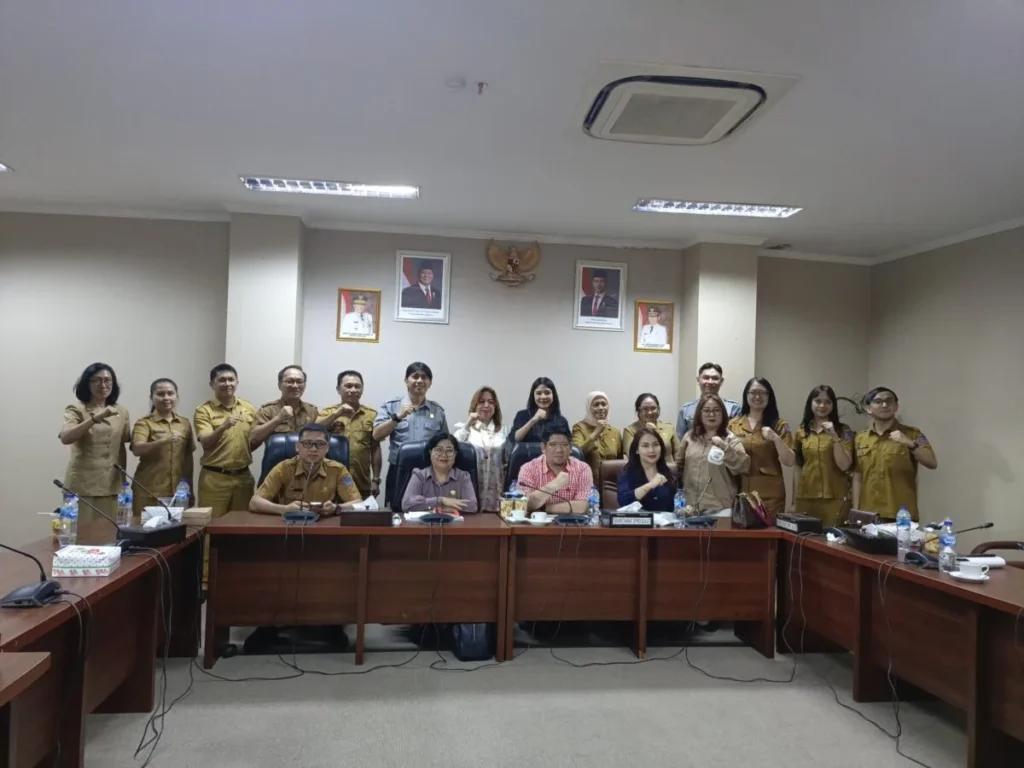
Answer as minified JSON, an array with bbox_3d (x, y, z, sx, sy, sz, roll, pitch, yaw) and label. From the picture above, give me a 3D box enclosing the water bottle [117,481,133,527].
[{"bbox_3d":[-2.022,0.627,3.884,0.064,0.235,0.064,2,-2,-7],"label":"water bottle"}]

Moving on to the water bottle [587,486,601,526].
[{"bbox_3d":[0.489,0.724,4.392,0.068,0.238,0.068,2,-2,-8],"label":"water bottle"}]

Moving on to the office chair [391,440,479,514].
[{"bbox_3d":[-0.534,0.997,4.993,0.640,1.180,0.700,2,-2,-8],"label":"office chair"}]

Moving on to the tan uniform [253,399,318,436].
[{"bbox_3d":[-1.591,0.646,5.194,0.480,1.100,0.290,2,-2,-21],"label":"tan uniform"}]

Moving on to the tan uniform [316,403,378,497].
[{"bbox_3d":[-1.213,0.479,5.454,0.480,0.684,0.320,2,-2,-11],"label":"tan uniform"}]

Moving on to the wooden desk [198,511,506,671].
[{"bbox_3d":[-0.875,1.179,4.360,1.640,0.750,0.610,2,-2,-8],"label":"wooden desk"}]

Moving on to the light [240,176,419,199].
[{"bbox_3d":[-1.268,-1.405,5.223,1.220,0.070,0.310,2,-2,-7],"label":"light"}]

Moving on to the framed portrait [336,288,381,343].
[{"bbox_3d":[-1.270,-0.568,6.129,0.351,0.431,0.030,2,-2,-7],"label":"framed portrait"}]

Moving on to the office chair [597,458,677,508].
[{"bbox_3d":[0.887,1.071,5.085,0.620,1.100,0.640,2,-2,-2],"label":"office chair"}]

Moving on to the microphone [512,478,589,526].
[{"bbox_3d":[0.236,0.703,4.473,0.469,0.260,0.210,2,-2,-7],"label":"microphone"}]

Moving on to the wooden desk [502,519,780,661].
[{"bbox_3d":[0.755,1.233,4.577,1.620,0.750,0.610,2,-2,-8],"label":"wooden desk"}]

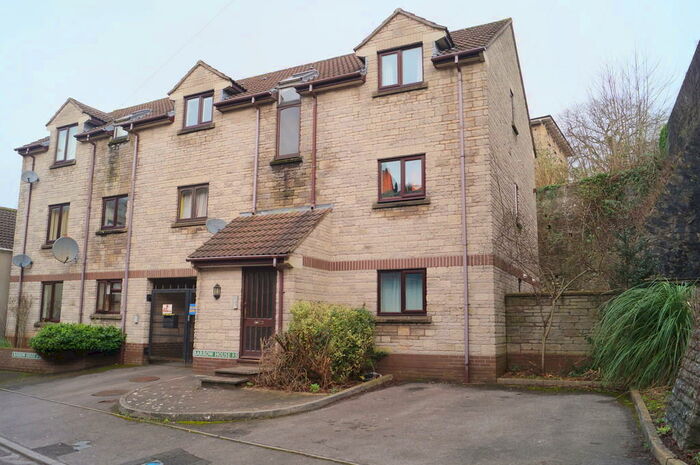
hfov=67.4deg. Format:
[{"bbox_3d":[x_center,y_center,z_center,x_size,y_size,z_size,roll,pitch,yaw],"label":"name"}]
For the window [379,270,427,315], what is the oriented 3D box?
[{"bbox_3d":[1.187,1.362,11.854,1.170,1.060,0.120,-4,-10,24],"label":"window"}]

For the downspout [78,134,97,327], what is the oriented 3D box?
[{"bbox_3d":[-8.523,0.309,16.738,0.090,7.051,0.270,-4,-9,26],"label":"downspout"}]

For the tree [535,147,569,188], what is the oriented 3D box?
[{"bbox_3d":[9.199,-2.929,24.000,1.800,2.200,1.700,-2,-9,11],"label":"tree"}]

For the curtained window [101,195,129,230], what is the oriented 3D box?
[{"bbox_3d":[-7.264,-0.607,16.270,1.181,1.049,0.100,-4,-10,26],"label":"curtained window"}]

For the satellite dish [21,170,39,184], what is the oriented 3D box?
[{"bbox_3d":[-10.800,-1.855,17.687,0.520,0.420,0.400,6,-11,-29],"label":"satellite dish"}]

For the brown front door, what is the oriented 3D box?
[{"bbox_3d":[-2.053,1.780,11.770,0.950,2.084,0.100,-4,-9,28],"label":"brown front door"}]

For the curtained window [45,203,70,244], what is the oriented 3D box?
[{"bbox_3d":[-9.621,-0.280,17.383,1.149,1.280,0.100,-4,-10,26],"label":"curtained window"}]

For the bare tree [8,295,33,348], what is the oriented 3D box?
[{"bbox_3d":[-10.306,2.836,16.373,0.600,1.670,0.550,-4,-9,26],"label":"bare tree"}]

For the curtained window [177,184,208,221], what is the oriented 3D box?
[{"bbox_3d":[-4.424,-0.830,14.900,1.184,1.030,0.100,-4,-10,26],"label":"curtained window"}]

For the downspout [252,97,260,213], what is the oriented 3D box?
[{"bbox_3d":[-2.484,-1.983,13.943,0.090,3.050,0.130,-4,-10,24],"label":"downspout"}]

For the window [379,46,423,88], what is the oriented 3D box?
[{"bbox_3d":[1.233,-3.984,12.682,1.160,1.030,0.120,-4,-10,24],"label":"window"}]

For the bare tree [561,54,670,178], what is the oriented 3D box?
[{"bbox_3d":[12.610,-5.244,25.000,5.000,6.300,4.700,-4,-10,26],"label":"bare tree"}]

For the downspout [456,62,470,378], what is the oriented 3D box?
[{"bbox_3d":[2.413,-0.401,11.336,0.090,7.127,0.270,-4,-9,26],"label":"downspout"}]

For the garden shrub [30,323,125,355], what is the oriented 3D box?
[{"bbox_3d":[-7.684,2.959,14.751,1.450,0.870,1.950,-4,-9,26],"label":"garden shrub"}]

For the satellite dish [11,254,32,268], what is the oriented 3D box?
[{"bbox_3d":[-10.551,0.932,16.975,0.360,0.470,0.530,-5,-11,32],"label":"satellite dish"}]

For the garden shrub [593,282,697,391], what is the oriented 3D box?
[{"bbox_3d":[5.252,1.917,9.493,1.580,1.910,1.400,-4,-9,26],"label":"garden shrub"}]

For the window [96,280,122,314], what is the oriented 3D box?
[{"bbox_3d":[-7.232,1.939,15.831,1.151,1.027,0.100,-4,-10,26],"label":"window"}]

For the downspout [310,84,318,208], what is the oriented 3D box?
[{"bbox_3d":[-0.897,-2.140,13.227,0.090,3.200,0.130,-4,-10,24],"label":"downspout"}]

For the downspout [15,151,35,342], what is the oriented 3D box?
[{"bbox_3d":[-11.394,0.508,18.154,0.090,7.051,0.270,-4,-9,26],"label":"downspout"}]

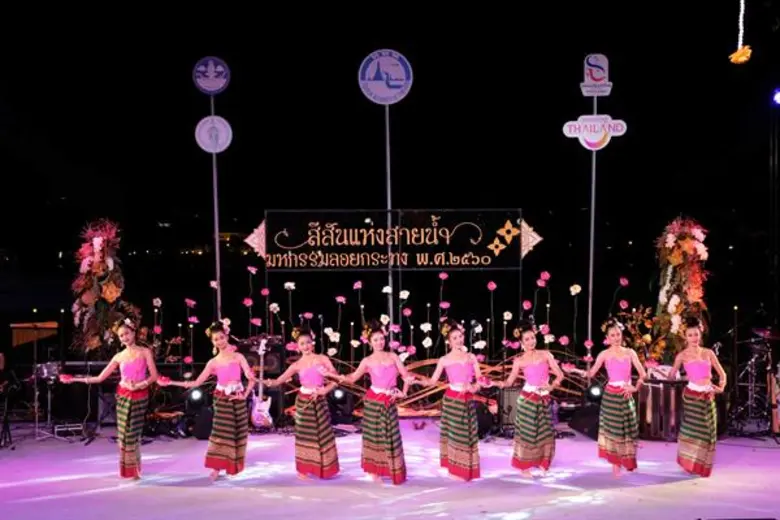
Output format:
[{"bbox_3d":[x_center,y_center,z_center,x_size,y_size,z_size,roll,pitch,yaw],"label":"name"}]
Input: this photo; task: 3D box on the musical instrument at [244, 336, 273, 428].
[{"bbox_3d":[-1.639,1.548,12.300,0.310,1.150,0.100,0,-8,0],"label":"musical instrument"}]

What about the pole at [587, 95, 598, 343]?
[{"bbox_3d":[2.815,-0.244,13.603,0.055,4.159,0.055,1,2,0],"label":"pole"}]

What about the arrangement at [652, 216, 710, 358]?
[{"bbox_3d":[3.995,0.397,13.400,0.720,1.980,0.650,0,3,6],"label":"arrangement"}]

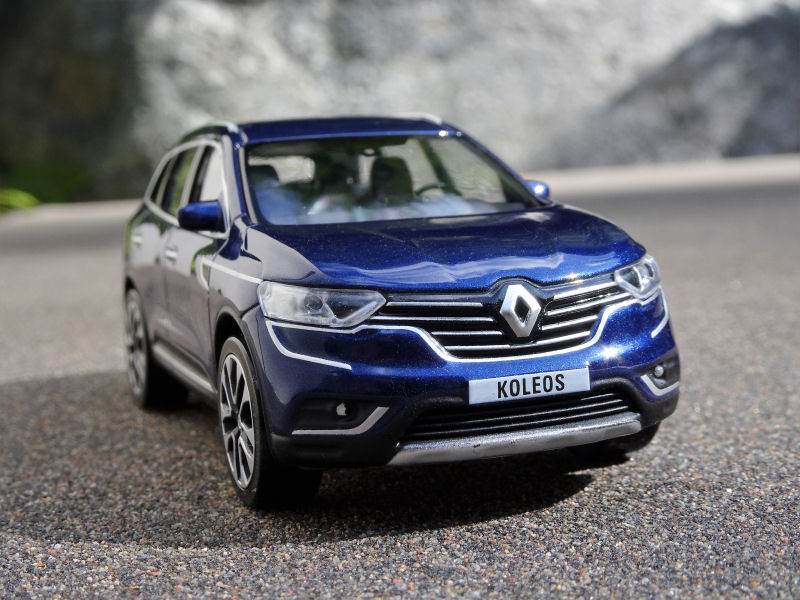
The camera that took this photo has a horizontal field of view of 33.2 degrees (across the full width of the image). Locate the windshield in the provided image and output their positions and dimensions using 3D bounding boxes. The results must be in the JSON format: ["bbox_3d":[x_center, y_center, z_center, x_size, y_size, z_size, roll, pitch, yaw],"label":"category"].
[{"bbox_3d":[-0.001,-0.014,0.146,0.033,0.003,0.019,-5,37,-19],"label":"windshield"}]

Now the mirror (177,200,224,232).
[{"bbox_3d":[-0.021,-0.009,0.142,0.005,0.004,0.004,-5,6,-19],"label":"mirror"}]

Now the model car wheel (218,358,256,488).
[{"bbox_3d":[-0.014,0.012,0.131,0.004,0.015,0.015,-5,6,-19],"label":"model car wheel"}]

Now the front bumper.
[{"bbox_3d":[0.008,0.007,0.123,0.042,0.013,0.015,-5,6,-19],"label":"front bumper"}]

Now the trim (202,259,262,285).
[{"bbox_3d":[-0.016,-0.003,0.129,0.001,0.001,0.021,-5,9,-19],"label":"trim"}]

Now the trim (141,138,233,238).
[{"bbox_3d":[-0.026,-0.014,0.163,0.004,0.011,0.054,-5,6,-19],"label":"trim"}]

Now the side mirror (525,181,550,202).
[{"bbox_3d":[0.016,-0.012,0.156,0.005,0.004,0.004,-5,6,-19],"label":"side mirror"}]

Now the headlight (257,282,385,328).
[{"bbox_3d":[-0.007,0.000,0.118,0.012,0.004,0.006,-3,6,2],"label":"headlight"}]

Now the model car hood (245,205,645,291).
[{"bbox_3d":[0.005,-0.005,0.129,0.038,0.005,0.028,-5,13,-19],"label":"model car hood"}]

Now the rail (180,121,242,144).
[{"bbox_3d":[-0.025,-0.021,0.171,0.002,0.002,0.039,-5,6,-19],"label":"rail"}]

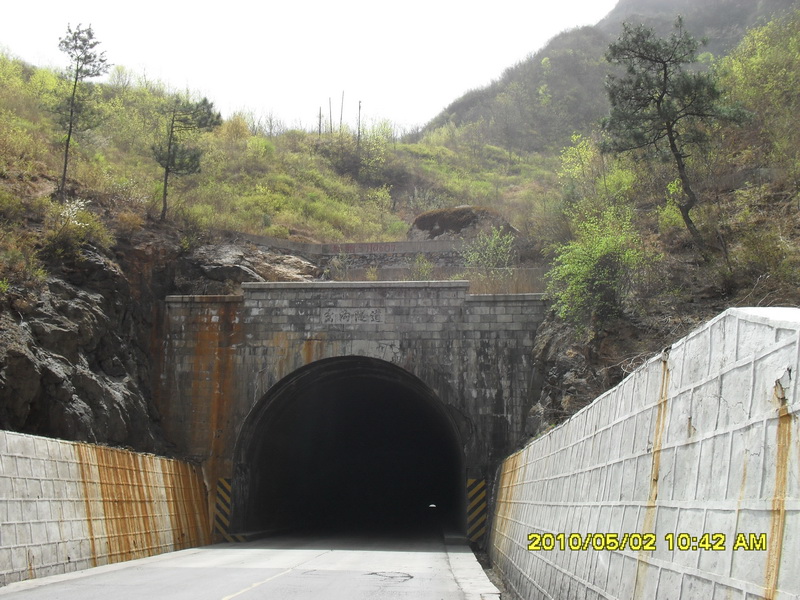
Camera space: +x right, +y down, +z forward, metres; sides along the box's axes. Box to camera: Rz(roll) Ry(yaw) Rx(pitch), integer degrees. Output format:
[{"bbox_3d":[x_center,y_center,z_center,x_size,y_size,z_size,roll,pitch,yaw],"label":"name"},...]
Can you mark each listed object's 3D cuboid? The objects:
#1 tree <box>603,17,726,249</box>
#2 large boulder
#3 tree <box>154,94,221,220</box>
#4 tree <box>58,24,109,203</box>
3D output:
[{"bbox_3d":[8.573,-5.565,26.120,4.070,8.110,4.070,0,-14,0],"label":"tree"},{"bbox_3d":[3.262,-3.900,42.503,5.840,2.150,4.090,0,-14,0],"label":"large boulder"},{"bbox_3d":[-9.817,-6.585,37.195,3.130,6.100,3.130,0,-14,0],"label":"tree"},{"bbox_3d":[-12.678,-7.626,32.301,2.080,7.600,2.080,0,-14,0],"label":"tree"}]

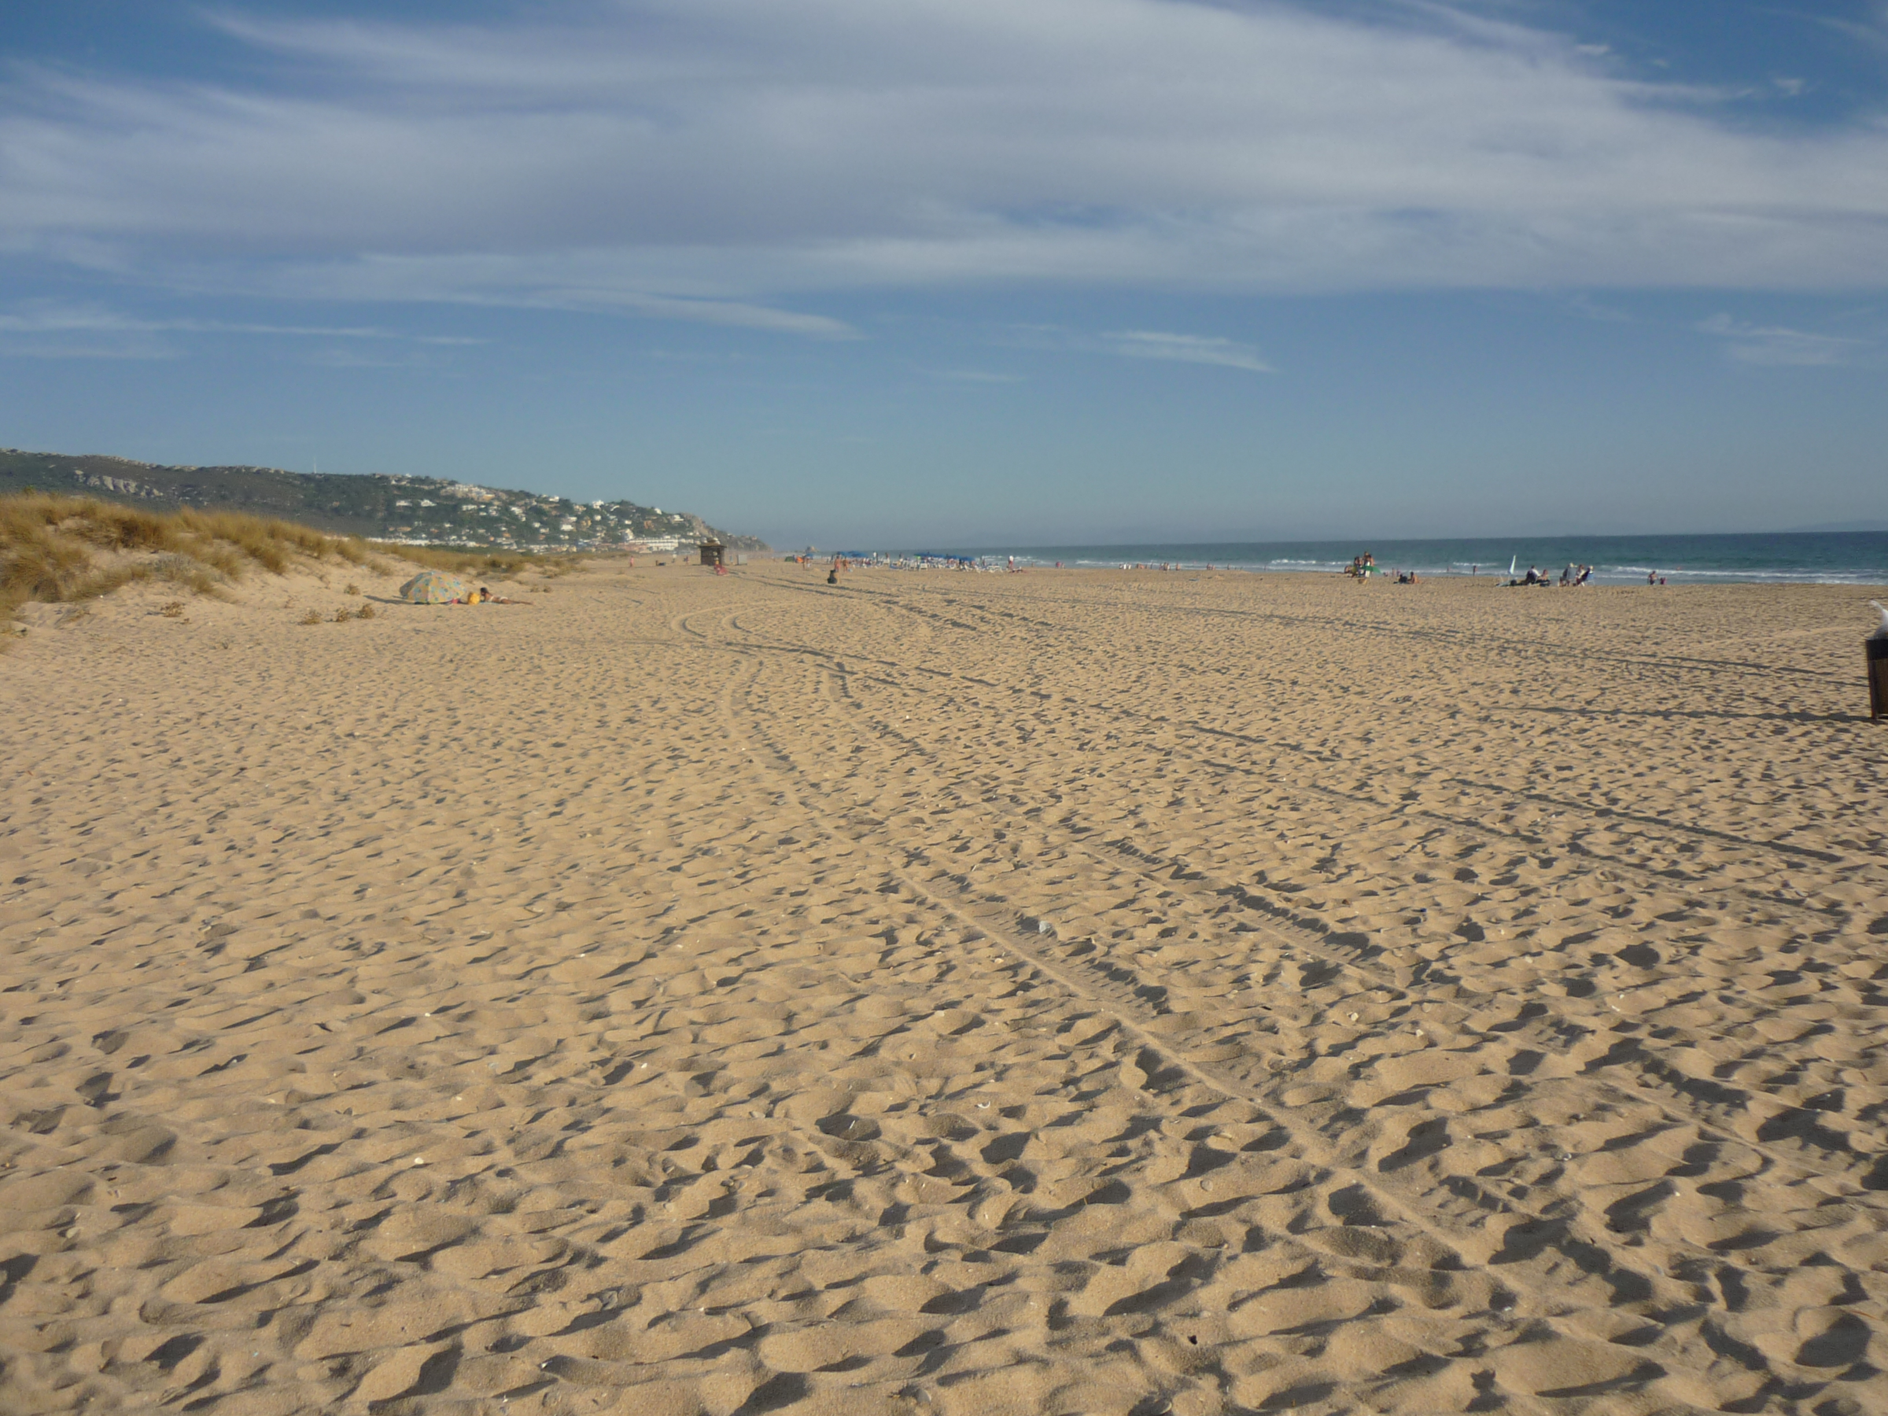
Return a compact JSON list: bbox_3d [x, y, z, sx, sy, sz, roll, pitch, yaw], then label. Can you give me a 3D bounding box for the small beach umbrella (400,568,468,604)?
[{"bbox_3d":[-14.198,-3.340,50.000,1.850,0.970,1.850,-2,23,-16],"label":"small beach umbrella"}]

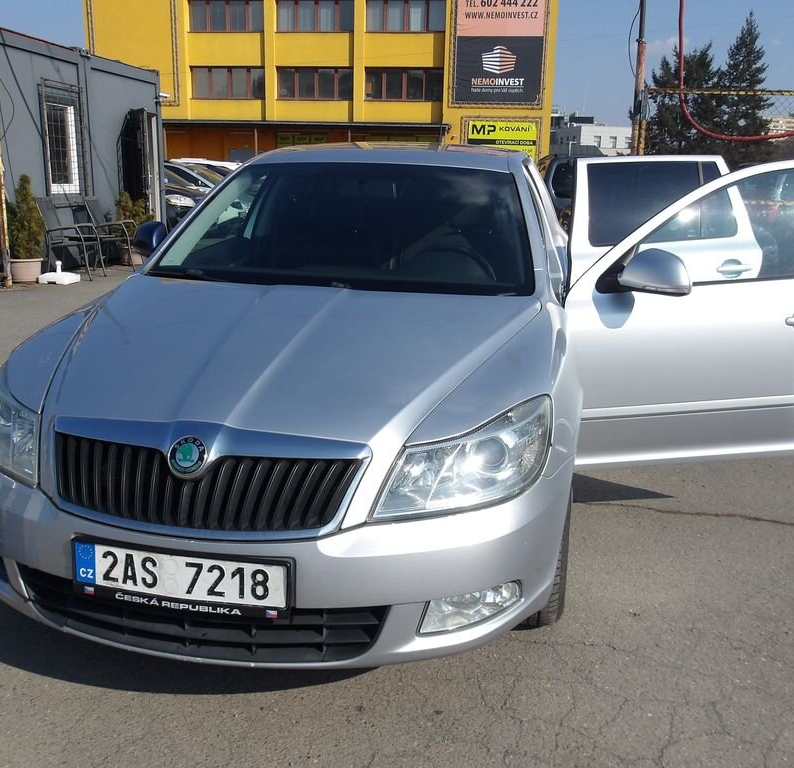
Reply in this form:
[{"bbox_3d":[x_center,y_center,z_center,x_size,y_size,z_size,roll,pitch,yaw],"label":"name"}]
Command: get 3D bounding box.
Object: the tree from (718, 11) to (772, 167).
[{"bbox_3d":[20.410,-16.037,47.388,3.364,11.185,3.364,4,15,11],"label":"tree"}]

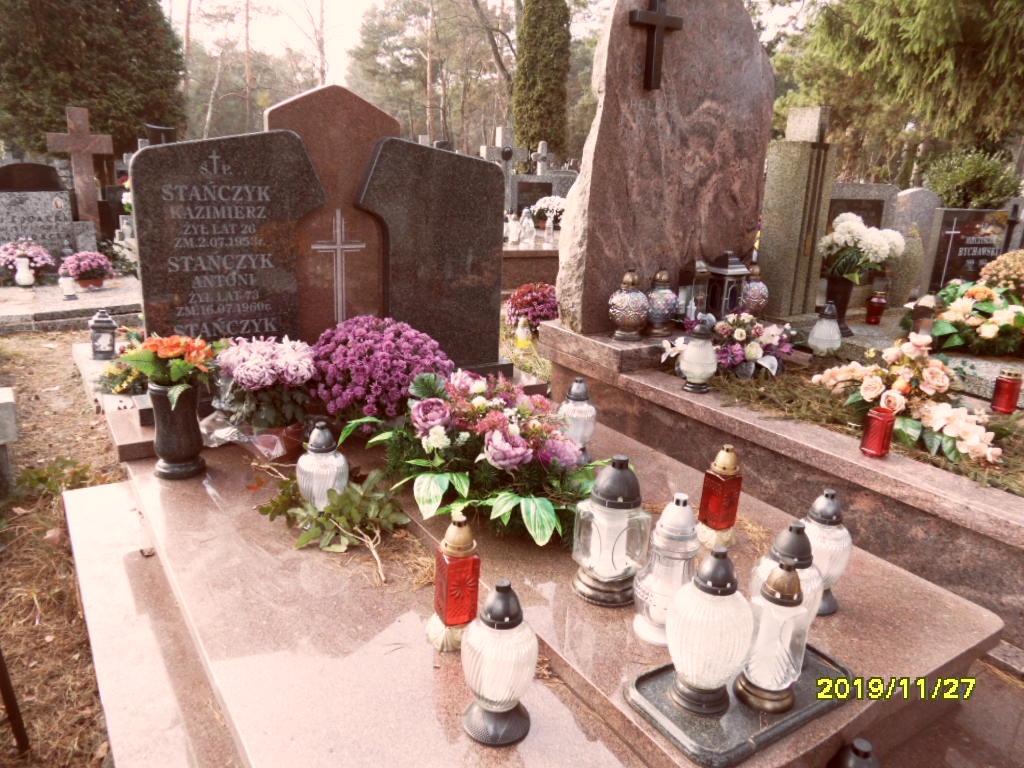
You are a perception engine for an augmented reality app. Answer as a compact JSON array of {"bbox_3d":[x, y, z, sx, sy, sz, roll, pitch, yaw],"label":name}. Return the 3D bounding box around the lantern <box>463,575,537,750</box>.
[{"bbox_3d":[-0.016,0.481,1.257,0.136,0.298,0.136,3,17,-1],"label":"lantern"}]

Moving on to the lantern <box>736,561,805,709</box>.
[{"bbox_3d":[0.483,0.453,1.294,0.114,0.276,0.114,-8,20,-34],"label":"lantern"}]

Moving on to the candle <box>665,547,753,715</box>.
[{"bbox_3d":[0.328,0.403,1.173,0.147,0.288,0.147,9,17,18],"label":"candle"}]

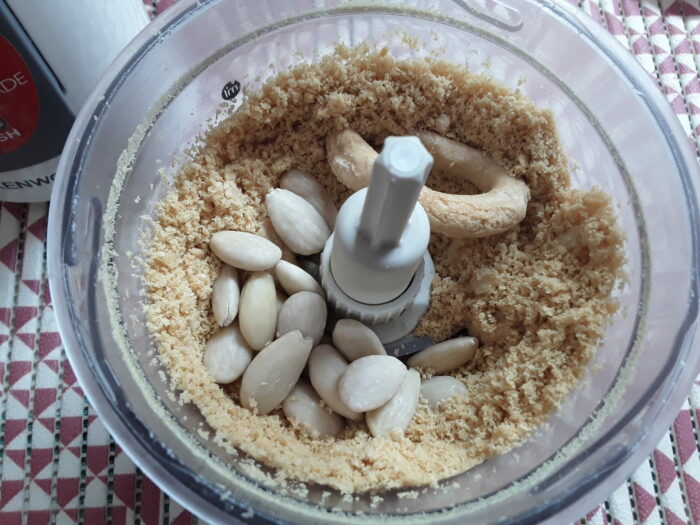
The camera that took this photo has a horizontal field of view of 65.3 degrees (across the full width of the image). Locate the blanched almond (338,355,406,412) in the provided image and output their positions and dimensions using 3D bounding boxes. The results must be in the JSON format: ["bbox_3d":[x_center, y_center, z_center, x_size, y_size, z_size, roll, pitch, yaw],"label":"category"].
[{"bbox_3d":[0.006,0.033,0.148,0.021,0.008,0.013,-25,73,-11],"label":"blanched almond"}]

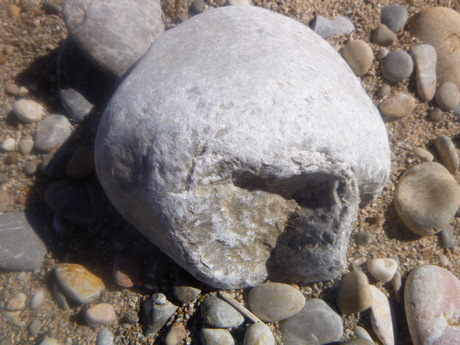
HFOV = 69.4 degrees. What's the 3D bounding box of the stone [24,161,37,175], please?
[{"bbox_3d":[-0.250,-0.006,0.418,0.016,0.011,0.017,-13,66,-6],"label":"stone"}]

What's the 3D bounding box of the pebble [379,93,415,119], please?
[{"bbox_3d":[0.229,-0.090,0.452,0.048,0.024,0.037,-13,66,-6],"label":"pebble"}]

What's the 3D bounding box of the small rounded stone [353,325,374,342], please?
[{"bbox_3d":[0.138,0.168,0.338,0.028,0.010,0.014,40,71,17],"label":"small rounded stone"}]

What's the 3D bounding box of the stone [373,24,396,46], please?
[{"bbox_3d":[0.237,-0.209,0.508,0.038,0.022,0.032,33,69,14],"label":"stone"}]

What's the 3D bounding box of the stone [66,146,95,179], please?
[{"bbox_3d":[-0.187,-0.012,0.416,0.034,0.022,0.043,12,66,5],"label":"stone"}]

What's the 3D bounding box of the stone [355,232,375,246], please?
[{"bbox_3d":[0.154,0.076,0.380,0.022,0.011,0.015,5,65,2],"label":"stone"}]

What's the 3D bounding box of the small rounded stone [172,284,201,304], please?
[{"bbox_3d":[-0.046,0.130,0.354,0.030,0.012,0.018,4,65,2],"label":"small rounded stone"}]

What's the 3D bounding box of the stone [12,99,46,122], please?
[{"bbox_3d":[-0.271,-0.084,0.449,0.045,0.022,0.034,21,67,10],"label":"stone"}]

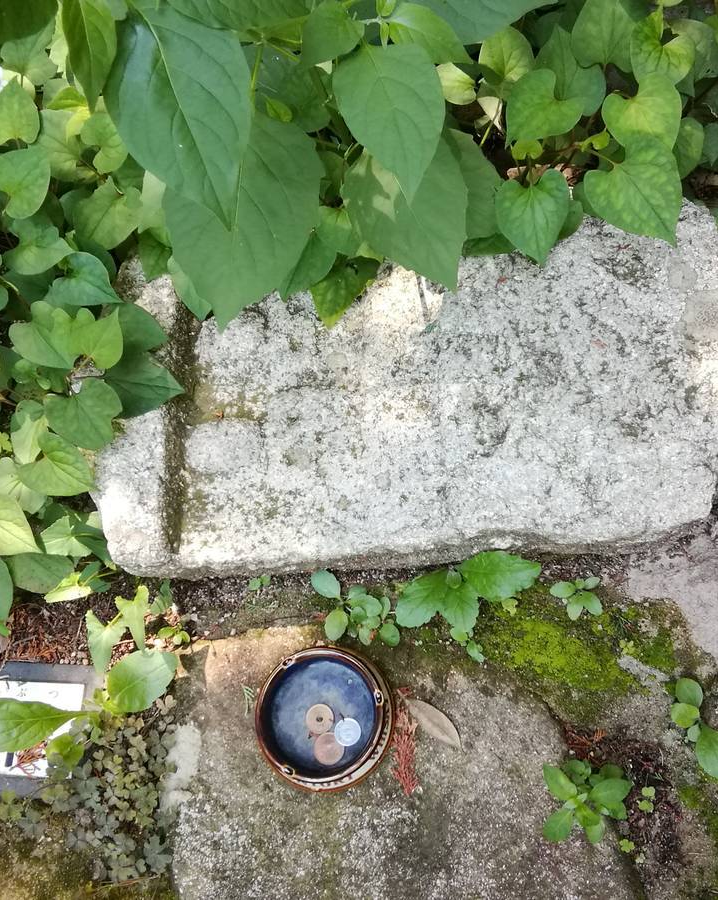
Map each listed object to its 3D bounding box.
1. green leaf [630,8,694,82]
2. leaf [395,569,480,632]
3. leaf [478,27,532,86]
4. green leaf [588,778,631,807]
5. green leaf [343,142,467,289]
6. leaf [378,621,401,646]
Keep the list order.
[{"bbox_3d":[0.259,-0.344,0.775,0.054,0.014,0.083,6,79,2],"label":"green leaf"},{"bbox_3d":[0.066,0.122,0.714,0.058,0.020,0.060,35,79,12],"label":"leaf"},{"bbox_3d":[0.130,-0.353,0.800,0.050,0.014,0.054,0,95,6],"label":"leaf"},{"bbox_3d":[0.177,0.242,0.638,0.032,0.008,0.018,-20,71,6],"label":"green leaf"},{"bbox_3d":[0.035,-0.178,0.685,0.082,0.022,0.123,-28,87,-1],"label":"green leaf"},{"bbox_3d":[0.024,0.141,0.695,0.016,0.005,0.020,-29,74,-6],"label":"leaf"}]

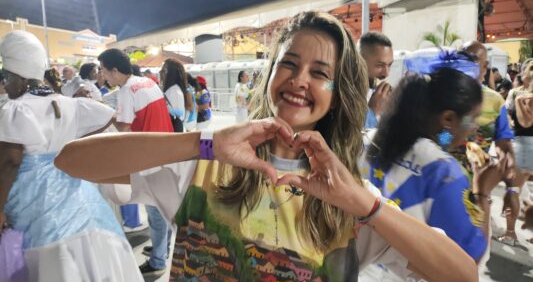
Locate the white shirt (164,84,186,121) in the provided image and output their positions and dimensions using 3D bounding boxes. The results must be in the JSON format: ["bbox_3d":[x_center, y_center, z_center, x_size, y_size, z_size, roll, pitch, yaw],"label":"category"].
[{"bbox_3d":[-0.953,-0.391,3.850,0.260,0.450,0.390,2,9,24],"label":"white shirt"}]

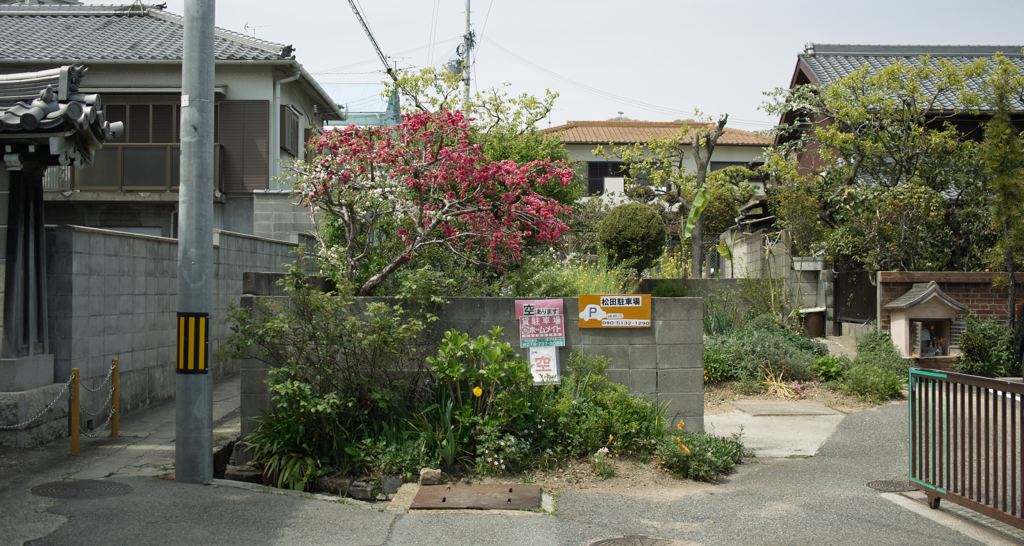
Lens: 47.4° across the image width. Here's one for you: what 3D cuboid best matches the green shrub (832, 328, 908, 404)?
[{"bbox_3d":[4.040,1.040,13.150,0.780,0.780,0.820,0,-1,0],"label":"green shrub"}]

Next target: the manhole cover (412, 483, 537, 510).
[{"bbox_3d":[-0.239,1.599,8.200,0.890,0.050,0.700,0,2,1],"label":"manhole cover"}]

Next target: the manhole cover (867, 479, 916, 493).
[{"bbox_3d":[2.895,1.629,8.800,0.440,0.040,0.440,-1,1,0],"label":"manhole cover"}]

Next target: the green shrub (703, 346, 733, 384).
[{"bbox_3d":[2.310,1.055,13.300,0.450,0.450,0.450,0,-1,0],"label":"green shrub"}]

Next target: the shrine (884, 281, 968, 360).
[{"bbox_3d":[4.860,0.545,13.650,0.760,0.910,0.700,0,-1,0],"label":"shrine"}]

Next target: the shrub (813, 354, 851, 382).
[{"bbox_3d":[3.809,1.139,13.900,0.450,0.360,0.450,0,-1,0],"label":"shrub"}]

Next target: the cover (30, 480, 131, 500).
[{"bbox_3d":[-2.971,1.520,8.050,0.650,0.040,0.650,3,0,0],"label":"cover"}]

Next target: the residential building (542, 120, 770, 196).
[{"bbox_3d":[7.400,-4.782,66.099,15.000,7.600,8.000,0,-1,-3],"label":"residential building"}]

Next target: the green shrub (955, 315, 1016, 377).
[{"bbox_3d":[5.520,0.850,13.600,0.660,0.740,0.660,0,-1,0],"label":"green shrub"}]

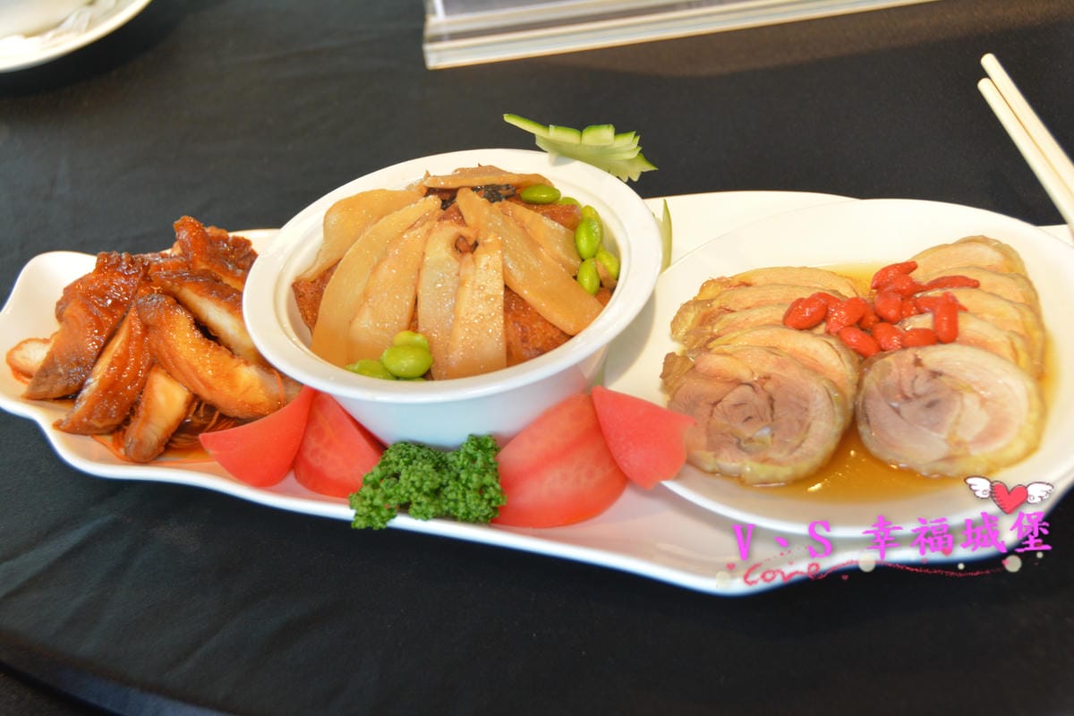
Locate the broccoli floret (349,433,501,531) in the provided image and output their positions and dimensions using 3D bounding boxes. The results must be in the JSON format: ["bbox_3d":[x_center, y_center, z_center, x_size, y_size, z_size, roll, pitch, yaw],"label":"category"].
[{"bbox_3d":[-0.039,0.045,0.731,0.055,0.029,0.036,-9,38,0],"label":"broccoli floret"}]

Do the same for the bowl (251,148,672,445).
[{"bbox_3d":[-0.028,-0.011,0.783,0.156,0.061,0.156,-5,38,4],"label":"bowl"}]

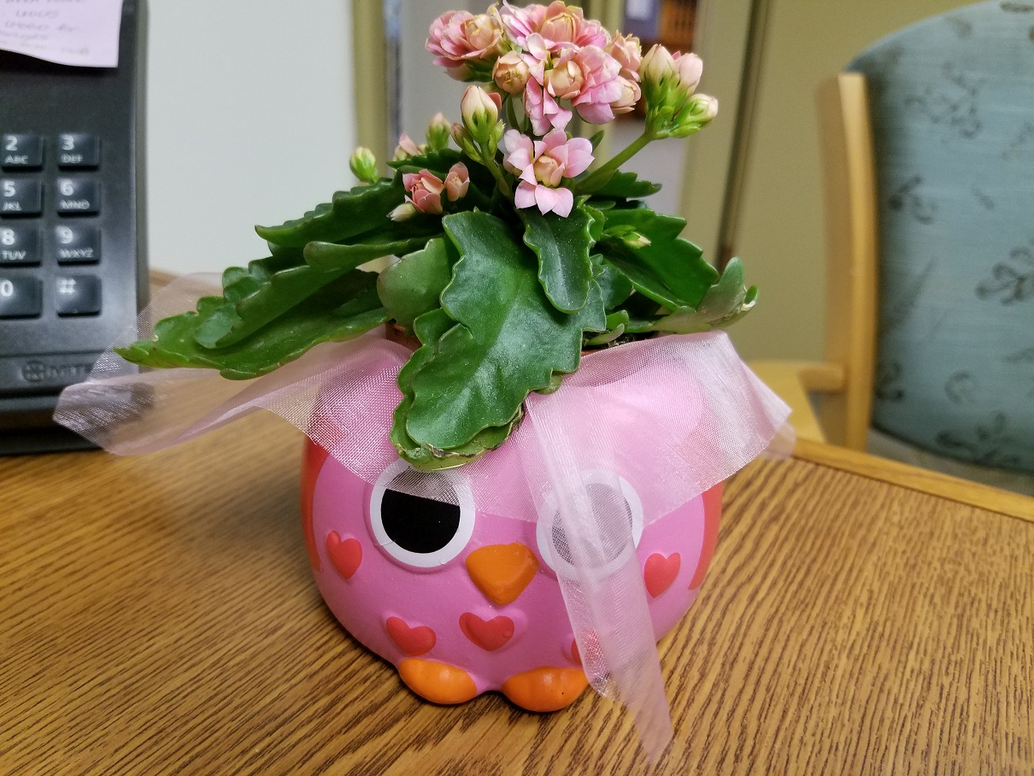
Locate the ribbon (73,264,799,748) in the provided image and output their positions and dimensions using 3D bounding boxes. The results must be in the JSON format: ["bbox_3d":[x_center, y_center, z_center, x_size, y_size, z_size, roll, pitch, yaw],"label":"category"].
[{"bbox_3d":[-0.028,0.019,0.193,0.185,0.077,0.104,2,21,0],"label":"ribbon"}]

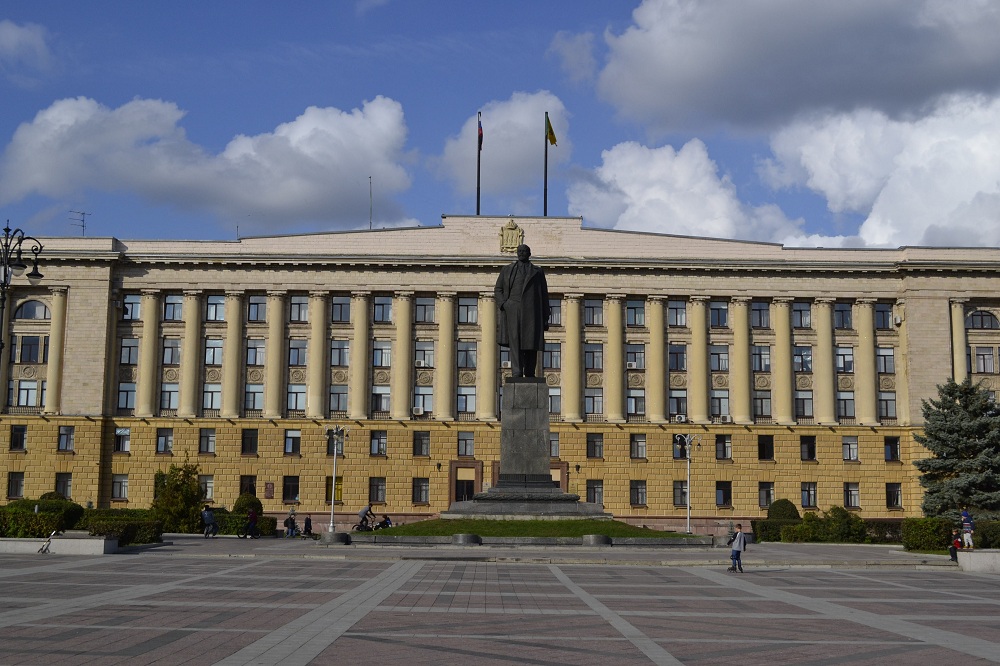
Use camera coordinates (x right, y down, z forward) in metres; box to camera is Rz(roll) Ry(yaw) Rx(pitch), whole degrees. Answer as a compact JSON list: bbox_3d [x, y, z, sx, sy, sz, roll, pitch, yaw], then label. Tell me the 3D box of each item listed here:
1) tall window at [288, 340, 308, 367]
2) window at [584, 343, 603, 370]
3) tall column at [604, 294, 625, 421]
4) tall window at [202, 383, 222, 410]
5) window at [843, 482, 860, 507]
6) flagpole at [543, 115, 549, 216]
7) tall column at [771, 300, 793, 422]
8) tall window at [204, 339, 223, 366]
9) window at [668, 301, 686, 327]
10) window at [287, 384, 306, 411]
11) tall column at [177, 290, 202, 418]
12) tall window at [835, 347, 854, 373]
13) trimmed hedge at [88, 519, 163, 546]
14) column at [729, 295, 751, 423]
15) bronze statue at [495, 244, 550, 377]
[{"bbox_3d":[-17.558,1.750,101.795,1.541,2.332,0.250,1,-8,-1],"label":"tall window"},{"bbox_3d":[8.274,2.096,102.274,1.510,2.260,0.250,1,-8,-1],"label":"window"},{"bbox_3d":[9.569,2.130,95.953,1.470,10.520,1.365,1,-8,-1],"label":"tall column"},{"bbox_3d":[-24.979,5.577,101.395,1.510,2.260,0.250,1,-8,-1],"label":"tall window"},{"bbox_3d":[28.658,13.230,94.946,1.420,2.100,0.250,1,-8,-1],"label":"window"},{"bbox_3d":[4.230,-15.094,106.346,0.230,10.467,0.230,1,-8,-1],"label":"flagpole"},{"bbox_3d":[23.567,2.308,96.095,1.470,10.520,1.365,1,-8,-1],"label":"tall column"},{"bbox_3d":[-23.686,1.586,96.670,1.470,2.183,0.250,1,-8,-1],"label":"tall window"},{"bbox_3d":[15.670,-1.670,102.752,1.562,2.365,0.250,1,-8,-1],"label":"window"},{"bbox_3d":[-17.646,5.621,101.472,1.510,2.260,0.250,1,-8,-1],"label":"window"},{"bbox_3d":[-26.093,1.730,97.883,1.570,10.749,1.550,0,-8,0],"label":"tall column"},{"bbox_3d":[30.100,2.395,101.734,1.463,2.189,0.200,1,-8,-1],"label":"tall window"},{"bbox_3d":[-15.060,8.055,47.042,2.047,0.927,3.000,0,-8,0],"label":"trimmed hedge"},{"bbox_3d":[19.714,2.188,94.036,1.500,10.338,1.450,1,-8,0],"label":"column"},{"bbox_3d":[1.092,-1.103,56.782,2.683,6.556,1.900,1,-8,0],"label":"bronze statue"}]

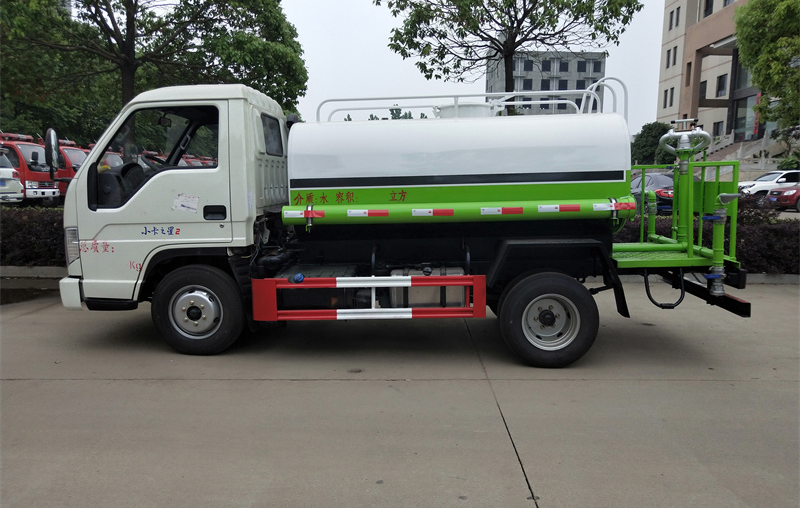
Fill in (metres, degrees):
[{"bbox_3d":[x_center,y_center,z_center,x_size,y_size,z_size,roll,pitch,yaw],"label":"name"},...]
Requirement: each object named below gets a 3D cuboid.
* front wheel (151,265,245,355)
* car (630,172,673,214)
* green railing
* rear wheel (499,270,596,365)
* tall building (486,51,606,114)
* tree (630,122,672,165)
[{"bbox_3d":[-1.620,0.452,4.638,0.700,0.700,0.190,1,8,5],"label":"front wheel"},{"bbox_3d":[8.700,-2.030,19.508,1.820,1.460,4.700,0,8,3],"label":"car"},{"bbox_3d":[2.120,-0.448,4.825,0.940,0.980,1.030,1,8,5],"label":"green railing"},{"bbox_3d":[1.120,0.486,4.361,0.710,0.710,0.210,1,8,5],"label":"rear wheel"},{"bbox_3d":[26.100,-24.776,107.594,18.000,21.900,16.000,0,8,0],"label":"tall building"},{"bbox_3d":[19.400,-8.265,44.280,3.900,4.000,3.800,0,8,0],"label":"tree"}]

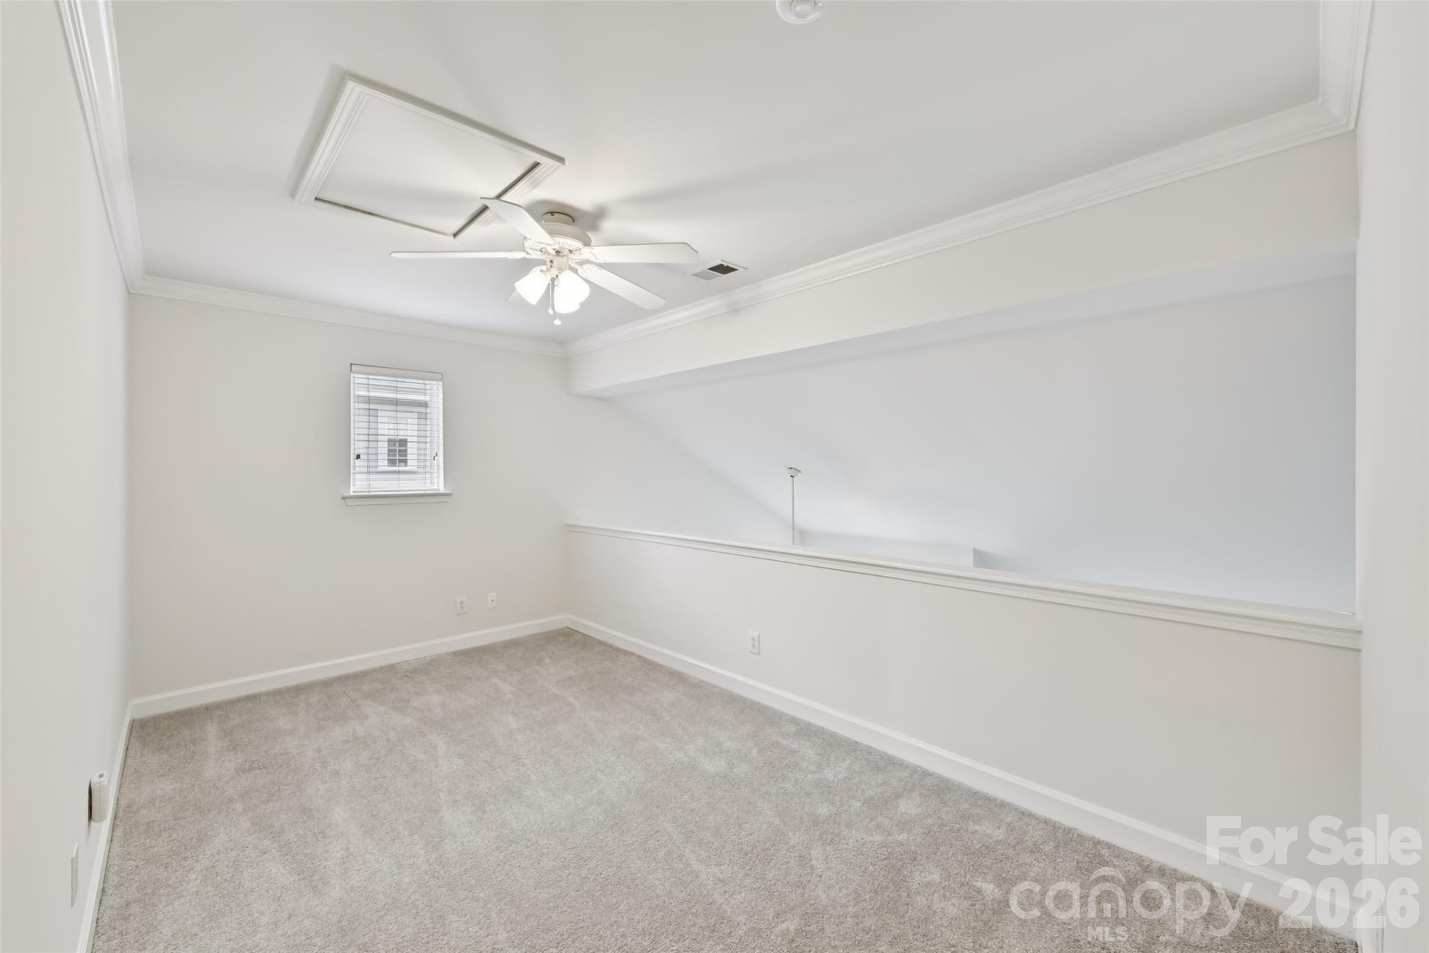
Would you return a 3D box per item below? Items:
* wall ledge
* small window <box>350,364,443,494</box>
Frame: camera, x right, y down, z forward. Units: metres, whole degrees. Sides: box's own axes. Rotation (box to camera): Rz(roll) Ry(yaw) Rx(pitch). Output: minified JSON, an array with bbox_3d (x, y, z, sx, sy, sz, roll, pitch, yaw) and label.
[{"bbox_3d":[0.315,0.445,3.248,0.167,0.076,4.518,-1,1,-44],"label":"wall ledge"},{"bbox_3d":[-2.246,-0.319,3.950,0.587,0.875,0.080,-1,1,-44],"label":"small window"}]

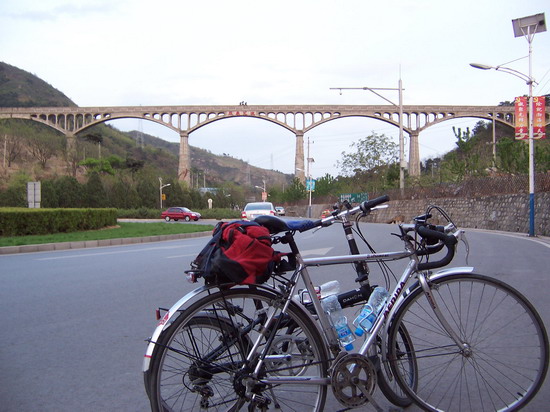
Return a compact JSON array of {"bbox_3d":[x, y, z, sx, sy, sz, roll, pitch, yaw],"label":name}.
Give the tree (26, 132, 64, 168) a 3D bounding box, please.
[{"bbox_3d":[-51.671,-12.496,118.000,8.500,8.200,8.000,0,-1,0],"label":"tree"}]

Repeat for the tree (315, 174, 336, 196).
[{"bbox_3d":[7.708,-3.205,80.000,3.500,3.800,3.400,0,-1,0],"label":"tree"}]

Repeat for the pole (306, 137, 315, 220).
[{"bbox_3d":[5.351,-4.296,79.000,1.100,12.400,0.700,0,-1,0],"label":"pole"}]

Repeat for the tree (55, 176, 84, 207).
[{"bbox_3d":[-30.584,-1.860,78.000,4.400,5.200,4.200,0,-1,0],"label":"tree"}]

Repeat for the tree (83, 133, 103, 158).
[{"bbox_3d":[-44.572,-14.776,128.000,5.000,6.200,4.800,0,-1,0],"label":"tree"}]

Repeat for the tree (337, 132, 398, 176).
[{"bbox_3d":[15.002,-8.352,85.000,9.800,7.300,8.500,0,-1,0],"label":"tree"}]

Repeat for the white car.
[{"bbox_3d":[-0.830,0.580,28.800,1.740,1.460,4.500,0,-1,2],"label":"white car"}]

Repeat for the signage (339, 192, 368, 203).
[{"bbox_3d":[8.798,-0.885,58.000,3.200,1.200,0.150,0,-1,6],"label":"signage"}]

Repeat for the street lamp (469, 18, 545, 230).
[{"bbox_3d":[9.267,-3.234,20.800,3.000,8.900,1.100,0,-1,7],"label":"street lamp"}]

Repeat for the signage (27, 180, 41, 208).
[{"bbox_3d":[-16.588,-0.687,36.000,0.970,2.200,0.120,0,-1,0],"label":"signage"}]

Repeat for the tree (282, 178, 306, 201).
[{"bbox_3d":[3.535,-2.719,95.000,4.400,4.500,4.200,0,-1,0],"label":"tree"}]

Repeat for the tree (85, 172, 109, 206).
[{"bbox_3d":[-26.566,-2.158,78.000,3.600,5.700,3.500,0,-1,0],"label":"tree"}]

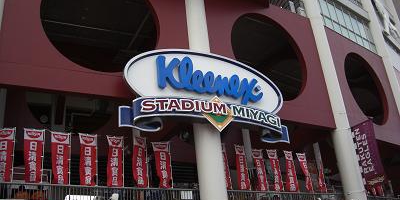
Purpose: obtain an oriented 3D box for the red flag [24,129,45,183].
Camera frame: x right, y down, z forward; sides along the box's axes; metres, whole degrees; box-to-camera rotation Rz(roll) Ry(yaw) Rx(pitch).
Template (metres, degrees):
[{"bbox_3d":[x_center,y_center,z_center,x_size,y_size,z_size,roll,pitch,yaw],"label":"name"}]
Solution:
[{"bbox_3d":[-5.215,1.743,13.431,0.600,1.800,0.090,8,-28,-27],"label":"red flag"}]

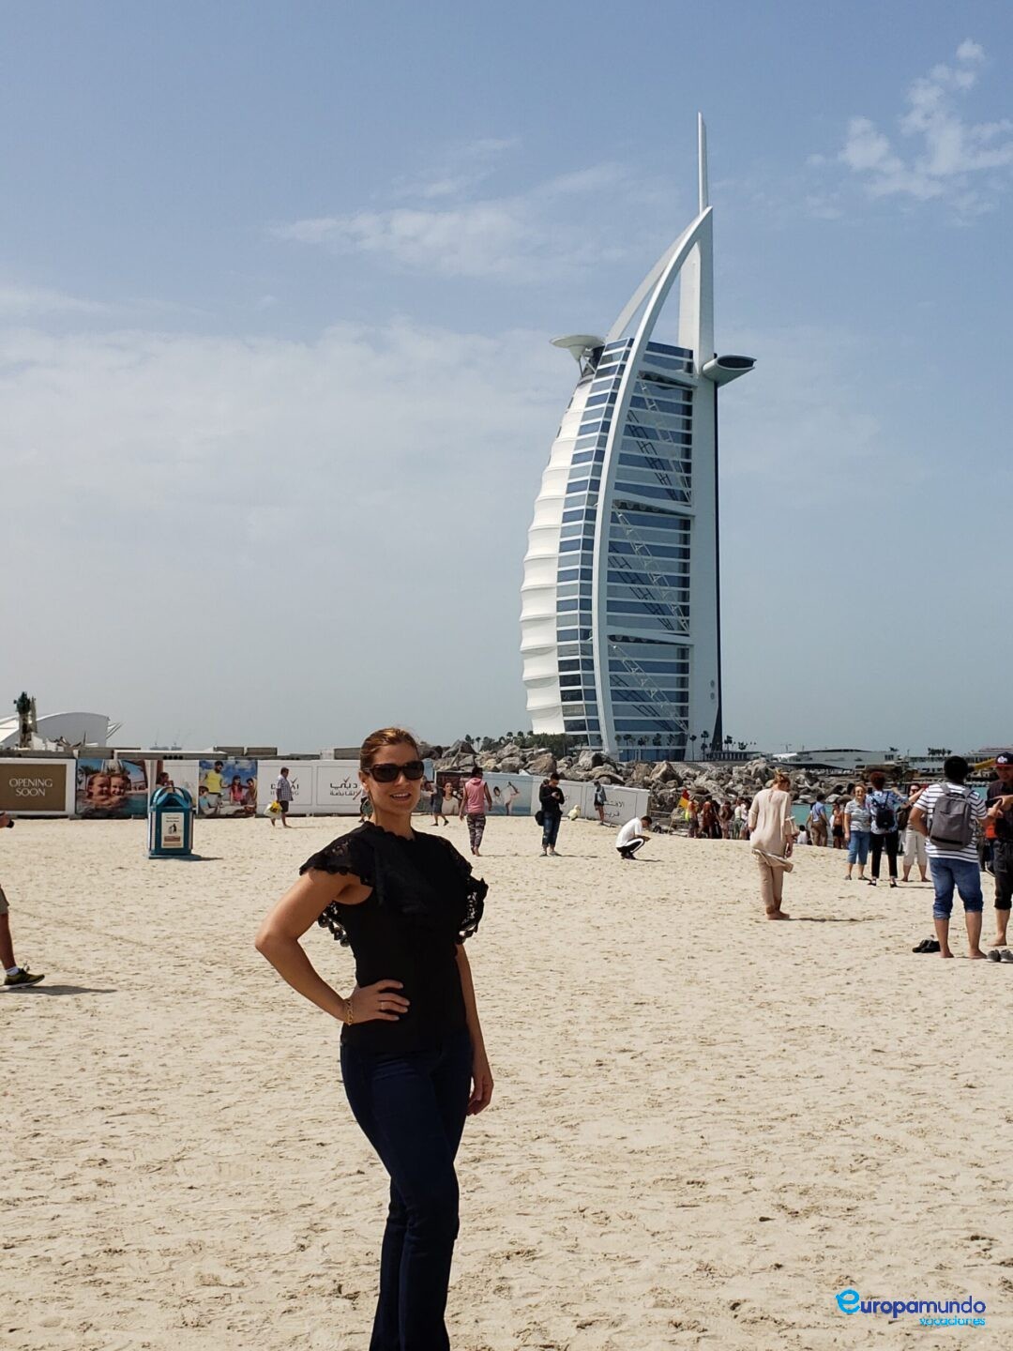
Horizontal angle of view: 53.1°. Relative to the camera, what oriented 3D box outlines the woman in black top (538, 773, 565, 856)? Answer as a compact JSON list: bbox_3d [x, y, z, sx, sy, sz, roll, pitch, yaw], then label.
[{"bbox_3d":[0.875,2.719,19.800,0.500,1.620,0.360,3,-6,-30],"label":"woman in black top"}]

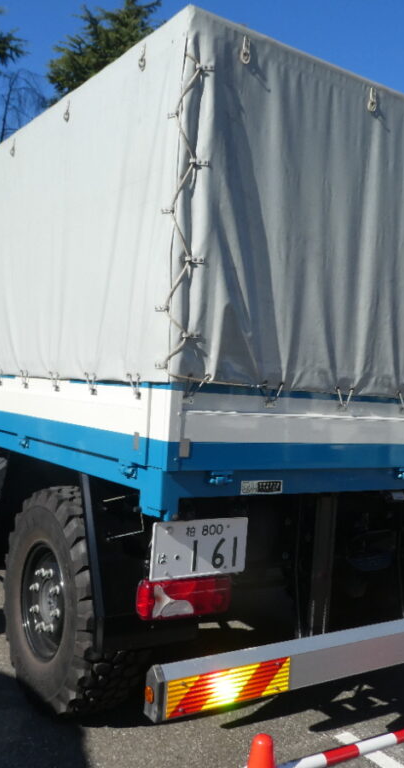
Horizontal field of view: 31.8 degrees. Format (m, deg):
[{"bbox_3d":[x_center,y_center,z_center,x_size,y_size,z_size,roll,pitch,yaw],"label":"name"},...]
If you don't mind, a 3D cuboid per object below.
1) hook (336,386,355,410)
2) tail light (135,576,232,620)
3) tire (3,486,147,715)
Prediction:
[{"bbox_3d":[0.578,0.060,2.857,0.098,0.097,0.040,4,0,-34],"label":"hook"},{"bbox_3d":[-0.073,0.828,2.787,0.383,0.144,0.075,4,0,-34],"label":"tail light"},{"bbox_3d":[-0.633,1.034,3.446,0.360,1.034,1.044,4,0,-35],"label":"tire"}]

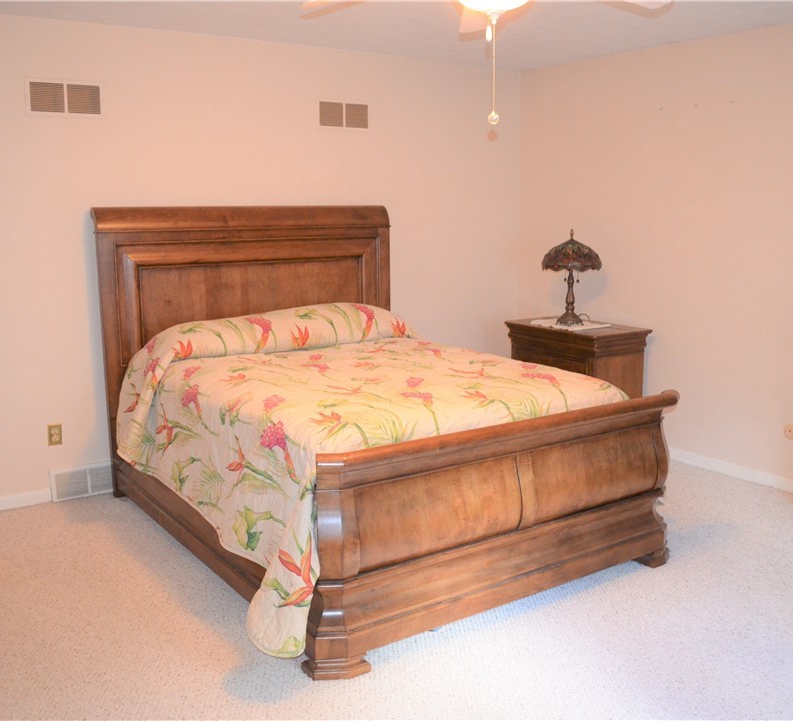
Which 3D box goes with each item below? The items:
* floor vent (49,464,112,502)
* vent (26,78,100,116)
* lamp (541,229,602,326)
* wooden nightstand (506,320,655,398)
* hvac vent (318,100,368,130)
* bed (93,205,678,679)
[{"bbox_3d":[-1.617,0.635,4.301,0.370,0.155,0.026,-7,12,-34],"label":"floor vent"},{"bbox_3d":[-1.611,-1.280,3.989,0.366,0.172,0.018,-7,12,-34],"label":"vent"},{"bbox_3d":[1.106,-0.523,5.150,0.386,0.608,0.386,0,10,0],"label":"lamp"},{"bbox_3d":[1.126,0.174,5.131,0.491,0.760,0.834,-6,11,-31],"label":"wooden nightstand"},{"bbox_3d":[-0.306,-1.469,4.885,0.363,0.166,0.018,-7,12,-34],"label":"hvac vent"},{"bbox_3d":[-0.151,0.041,3.778,1.738,1.490,2.284,-7,12,-34],"label":"bed"}]

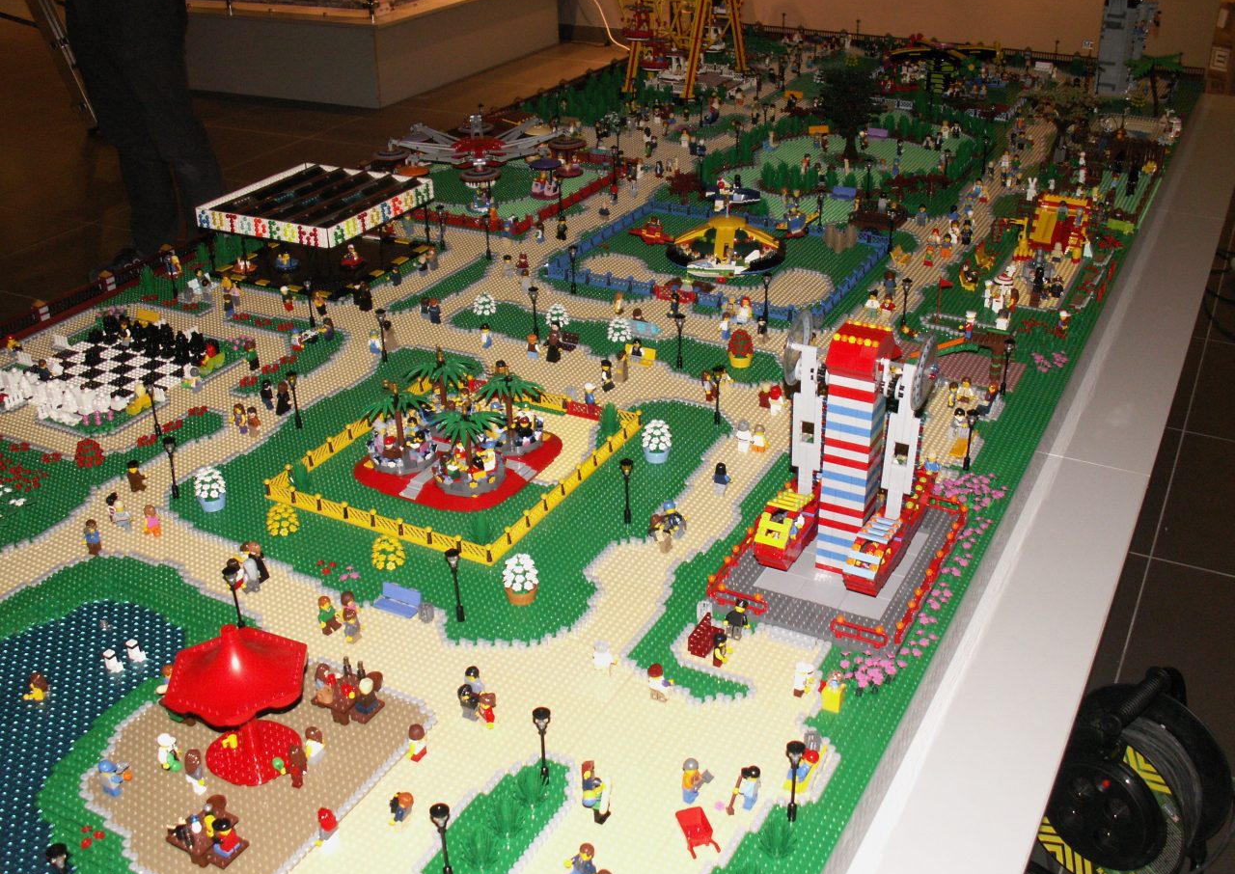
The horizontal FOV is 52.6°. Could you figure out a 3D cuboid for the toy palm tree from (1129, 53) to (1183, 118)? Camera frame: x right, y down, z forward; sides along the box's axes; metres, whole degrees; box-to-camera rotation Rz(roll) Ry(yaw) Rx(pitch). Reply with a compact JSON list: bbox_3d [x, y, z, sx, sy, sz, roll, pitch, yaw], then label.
[{"bbox_3d":[1.297,-0.844,3.005,0.130,0.145,0.130,13,32,25],"label":"toy palm tree"}]

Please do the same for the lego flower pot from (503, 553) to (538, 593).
[{"bbox_3d":[-0.102,0.148,1.306,0.038,0.054,0.038,0,28,0],"label":"lego flower pot"}]

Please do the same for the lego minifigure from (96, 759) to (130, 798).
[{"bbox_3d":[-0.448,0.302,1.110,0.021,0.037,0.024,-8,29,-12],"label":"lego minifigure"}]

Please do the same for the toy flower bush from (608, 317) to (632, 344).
[{"bbox_3d":[0.003,-0.171,1.950,0.038,0.036,0.038,-1,29,1],"label":"toy flower bush"}]

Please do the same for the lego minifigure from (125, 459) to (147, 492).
[{"bbox_3d":[-0.608,0.048,1.573,0.019,0.042,0.024,13,32,25],"label":"lego minifigure"}]

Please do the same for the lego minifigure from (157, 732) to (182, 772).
[{"bbox_3d":[-0.401,0.283,1.118,0.019,0.042,0.024,13,32,25],"label":"lego minifigure"}]

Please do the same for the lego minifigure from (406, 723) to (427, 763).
[{"bbox_3d":[-0.177,0.269,1.102,0.017,0.036,0.024,13,31,25],"label":"lego minifigure"}]

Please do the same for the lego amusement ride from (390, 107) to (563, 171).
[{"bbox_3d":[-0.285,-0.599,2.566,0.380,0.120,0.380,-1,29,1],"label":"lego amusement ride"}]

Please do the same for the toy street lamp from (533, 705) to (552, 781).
[{"bbox_3d":[-0.066,0.273,1.100,0.016,0.081,0.016,-1,29,1],"label":"toy street lamp"}]

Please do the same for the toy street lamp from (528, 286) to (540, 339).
[{"bbox_3d":[-0.125,-0.187,1.904,0.016,0.082,0.016,13,31,24],"label":"toy street lamp"}]

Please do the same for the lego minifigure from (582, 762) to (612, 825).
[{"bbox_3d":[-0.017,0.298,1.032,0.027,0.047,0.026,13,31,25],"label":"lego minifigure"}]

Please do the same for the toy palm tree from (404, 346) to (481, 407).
[{"bbox_3d":[-0.227,-0.070,1.632,0.095,0.090,0.095,0,28,0],"label":"toy palm tree"}]

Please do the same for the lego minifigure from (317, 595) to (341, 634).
[{"bbox_3d":[-0.298,0.185,1.292,0.018,0.042,0.024,13,32,25],"label":"lego minifigure"}]

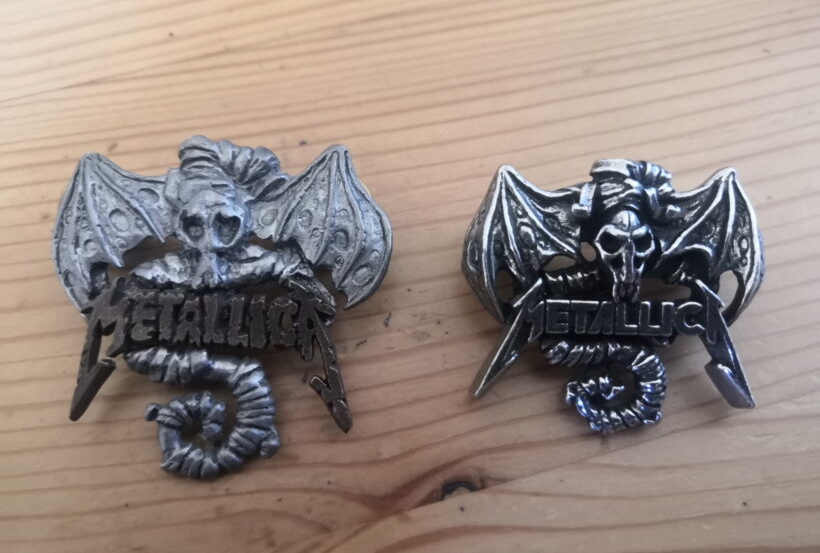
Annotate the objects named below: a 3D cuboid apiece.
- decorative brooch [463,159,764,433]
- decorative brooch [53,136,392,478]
[{"bbox_3d":[0.031,0.001,0.095,0.046,0.014,0.045,1,62,1],"label":"decorative brooch"},{"bbox_3d":[-0.029,0.001,0.095,0.052,0.014,0.056,-1,62,-1],"label":"decorative brooch"}]

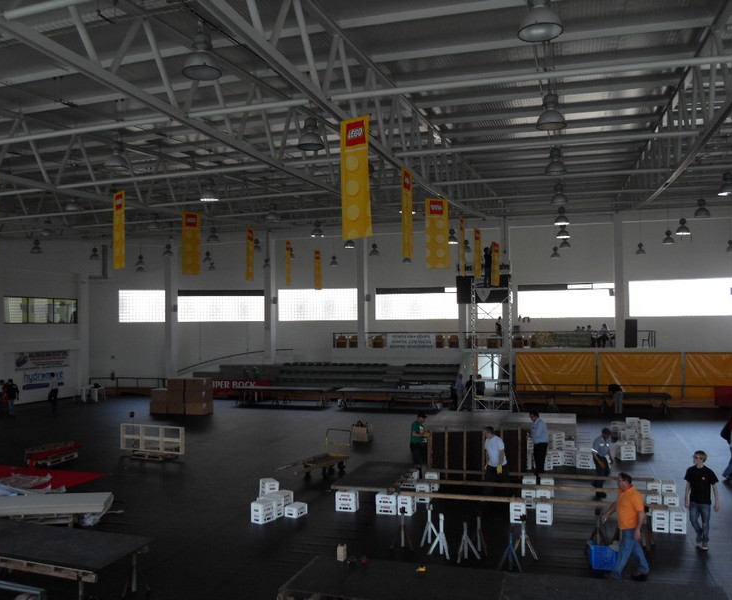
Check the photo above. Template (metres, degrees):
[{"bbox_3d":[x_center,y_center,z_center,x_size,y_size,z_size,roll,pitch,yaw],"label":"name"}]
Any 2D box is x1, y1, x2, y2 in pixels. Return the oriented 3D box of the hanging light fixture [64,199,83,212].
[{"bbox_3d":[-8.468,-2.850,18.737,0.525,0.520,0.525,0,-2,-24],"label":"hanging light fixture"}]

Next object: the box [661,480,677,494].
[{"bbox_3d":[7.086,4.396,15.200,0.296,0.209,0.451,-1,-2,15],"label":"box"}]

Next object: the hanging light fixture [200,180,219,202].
[{"bbox_3d":[-4.001,-2.829,16.584,0.495,0.540,0.495,-1,-2,16],"label":"hanging light fixture"}]

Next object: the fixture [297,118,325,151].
[{"bbox_3d":[-0.992,-3.022,11.689,0.495,0.540,0.495,-1,-2,0],"label":"fixture"}]

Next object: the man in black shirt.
[{"bbox_3d":[6.253,3.703,12.077,0.580,1.790,0.380,-2,-3,31],"label":"man in black shirt"}]

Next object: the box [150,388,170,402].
[{"bbox_3d":[-9.323,4.392,29.861,0.800,0.530,0.780,-1,-2,16],"label":"box"}]

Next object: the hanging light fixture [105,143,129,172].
[{"bbox_3d":[-5.306,-3.096,13.764,0.525,0.560,0.525,0,-2,-21],"label":"hanging light fixture"}]

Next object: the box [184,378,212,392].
[{"bbox_3d":[-7.419,3.780,28.829,0.950,0.520,0.680,-1,-2,16],"label":"box"}]

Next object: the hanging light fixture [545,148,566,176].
[{"bbox_3d":[3.911,-2.840,13.300,0.450,0.550,0.450,-1,-2,16],"label":"hanging light fixture"}]

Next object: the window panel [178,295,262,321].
[{"bbox_3d":[-9.323,0.565,41.507,6.302,1.654,0.120,-1,-2,18],"label":"window panel"}]

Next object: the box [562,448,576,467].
[{"bbox_3d":[5.726,4.428,18.148,0.435,0.410,0.295,-1,-2,24],"label":"box"}]

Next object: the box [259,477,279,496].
[{"bbox_3d":[-2.216,4.376,14.894,0.295,0.410,0.435,0,-2,-22],"label":"box"}]

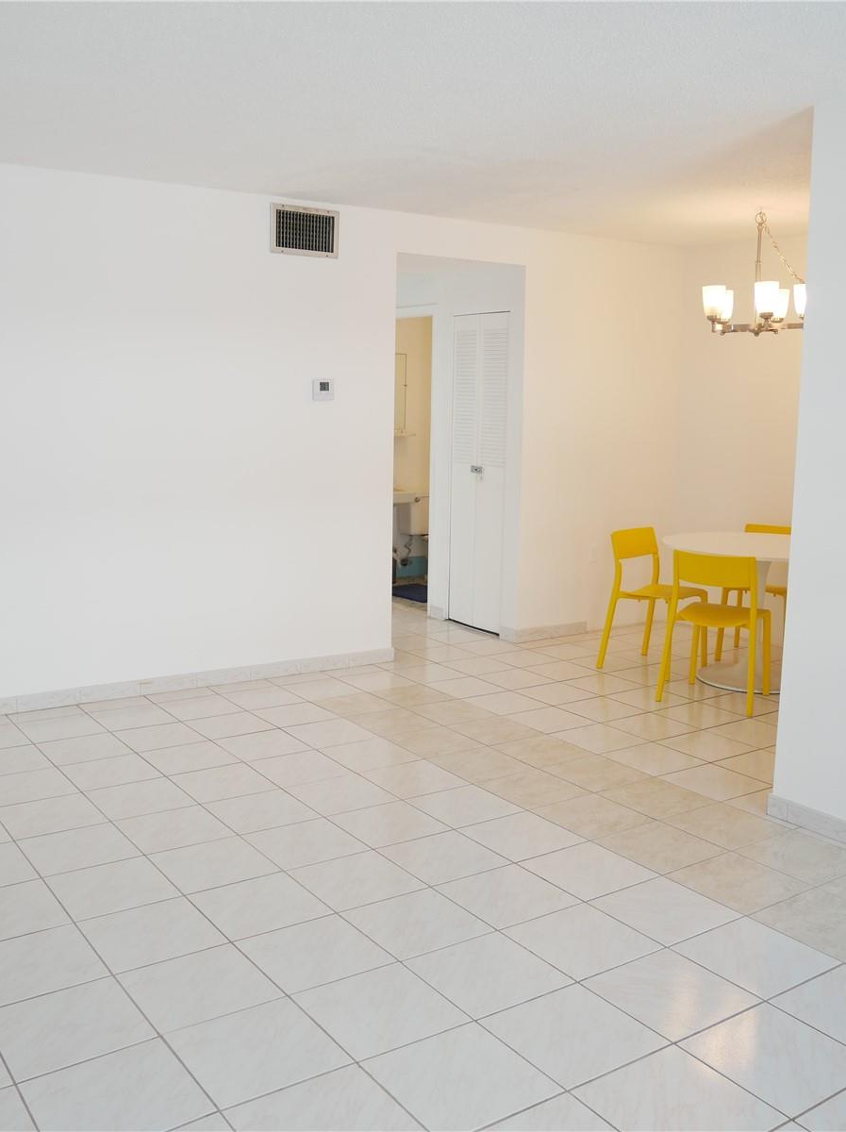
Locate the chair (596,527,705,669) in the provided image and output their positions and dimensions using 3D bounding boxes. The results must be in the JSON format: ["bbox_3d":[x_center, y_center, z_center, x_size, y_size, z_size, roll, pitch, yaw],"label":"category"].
[{"bbox_3d":[1.298,0.197,5.780,0.455,0.760,0.490,9,11,42],"label":"chair"}]

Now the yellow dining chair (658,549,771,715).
[{"bbox_3d":[1.468,0.290,5.143,0.485,0.760,0.465,6,9,31],"label":"yellow dining chair"}]

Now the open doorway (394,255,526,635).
[{"bbox_3d":[0.168,-0.603,6.005,0.875,2.235,0.140,-4,10,-34],"label":"open doorway"}]

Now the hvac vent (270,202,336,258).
[{"bbox_3d":[-0.586,-1.669,5.215,0.383,0.232,0.030,-4,10,-34],"label":"hvac vent"}]

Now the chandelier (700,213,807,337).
[{"bbox_3d":[1.695,-1.478,5.304,0.600,0.622,0.600,-4,10,-34],"label":"chandelier"}]

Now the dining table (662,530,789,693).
[{"bbox_3d":[1.785,0.246,5.553,1.050,0.742,1.050,-4,10,-34],"label":"dining table"}]

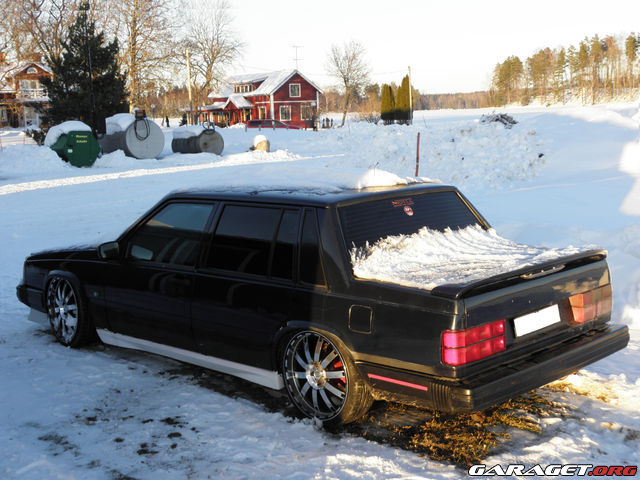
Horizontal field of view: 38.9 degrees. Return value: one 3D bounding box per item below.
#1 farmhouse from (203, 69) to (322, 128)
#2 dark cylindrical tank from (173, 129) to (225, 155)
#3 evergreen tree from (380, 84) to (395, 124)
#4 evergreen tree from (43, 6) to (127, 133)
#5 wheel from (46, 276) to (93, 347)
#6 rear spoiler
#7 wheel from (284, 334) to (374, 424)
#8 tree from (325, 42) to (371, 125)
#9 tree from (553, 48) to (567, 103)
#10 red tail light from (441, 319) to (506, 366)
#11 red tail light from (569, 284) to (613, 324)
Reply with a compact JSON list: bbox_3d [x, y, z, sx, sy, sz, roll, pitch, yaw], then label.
[{"bbox_3d":[-6.592,-15.178,98.700,8.000,6.200,13.000,-6,10,-33],"label":"farmhouse"},{"bbox_3d":[-5.028,-3.982,37.260,1.100,1.100,2.400,-7,10,-36],"label":"dark cylindrical tank"},{"bbox_3d":[7.079,-14.210,95.000,1.450,4.200,1.450,-1,8,0],"label":"evergreen tree"},{"bbox_3d":[-14.558,-10.284,56.000,5.400,8.300,5.400,-1,8,0],"label":"evergreen tree"},{"bbox_3d":[-1.969,0.556,7.288,0.220,0.620,0.620,-7,10,-41],"label":"wheel"},{"bbox_3d":[1.218,0.180,5.285,0.210,0.085,1.680,7,11,42],"label":"rear spoiler"},{"bbox_3d":[0.043,0.794,5.413,0.620,0.620,0.220,7,10,43],"label":"wheel"},{"bbox_3d":[2.894,-15.894,92.000,4.400,8.800,4.400,-1,8,0],"label":"tree"},{"bbox_3d":[71.382,-49.079,270.000,4.200,16.200,4.200,-1,8,0],"label":"tree"},{"bbox_3d":[0.824,0.539,4.870,0.130,0.180,0.470,7,11,42],"label":"red tail light"},{"bbox_3d":[1.694,0.404,5.714,0.150,0.200,0.390,7,10,43],"label":"red tail light"}]

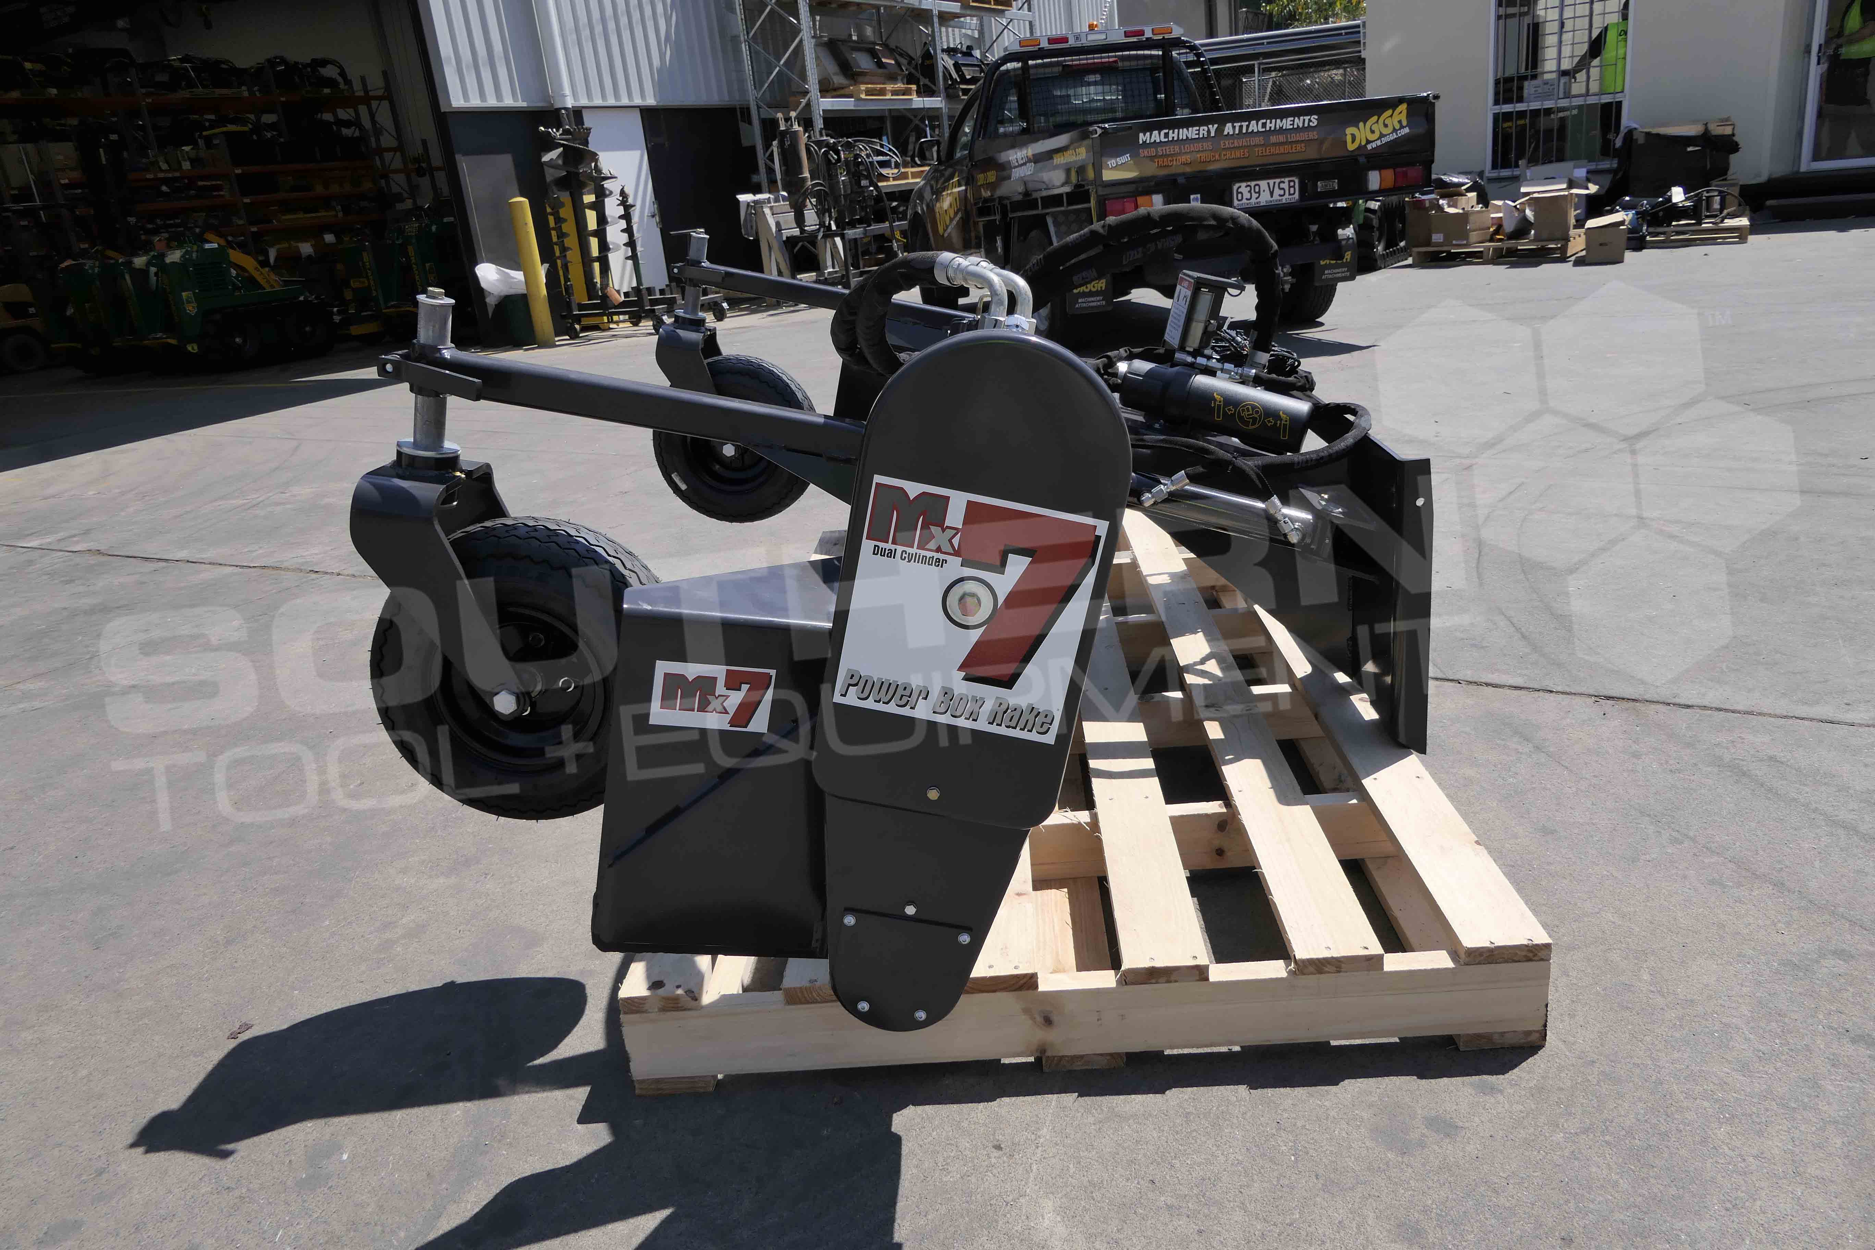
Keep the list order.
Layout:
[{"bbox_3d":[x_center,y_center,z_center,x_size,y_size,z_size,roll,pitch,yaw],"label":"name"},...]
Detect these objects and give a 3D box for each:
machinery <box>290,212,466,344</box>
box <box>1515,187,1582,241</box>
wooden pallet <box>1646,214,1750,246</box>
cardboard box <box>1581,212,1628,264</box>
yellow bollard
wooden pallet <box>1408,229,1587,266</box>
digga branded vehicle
[{"bbox_3d":[-5.897,-3.781,13.700,1.350,1.250,1.400,6,22,31],"label":"machinery"},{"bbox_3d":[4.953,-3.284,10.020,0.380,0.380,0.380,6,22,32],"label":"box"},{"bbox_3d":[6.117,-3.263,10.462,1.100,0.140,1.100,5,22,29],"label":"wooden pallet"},{"bbox_3d":[5.121,-2.928,9.524,0.270,0.310,0.300,6,22,32],"label":"cardboard box"},{"bbox_3d":[-3.626,-3.142,11.171,0.165,1.293,0.165,-12,20,-17],"label":"yellow bollard"},{"bbox_3d":[4.809,-3.213,10.662,1.170,0.150,1.170,6,22,32],"label":"wooden pallet"},{"bbox_3d":[1.099,-3.079,8.731,1.900,1.920,5.250,-10,19,-10],"label":"digga branded vehicle"}]

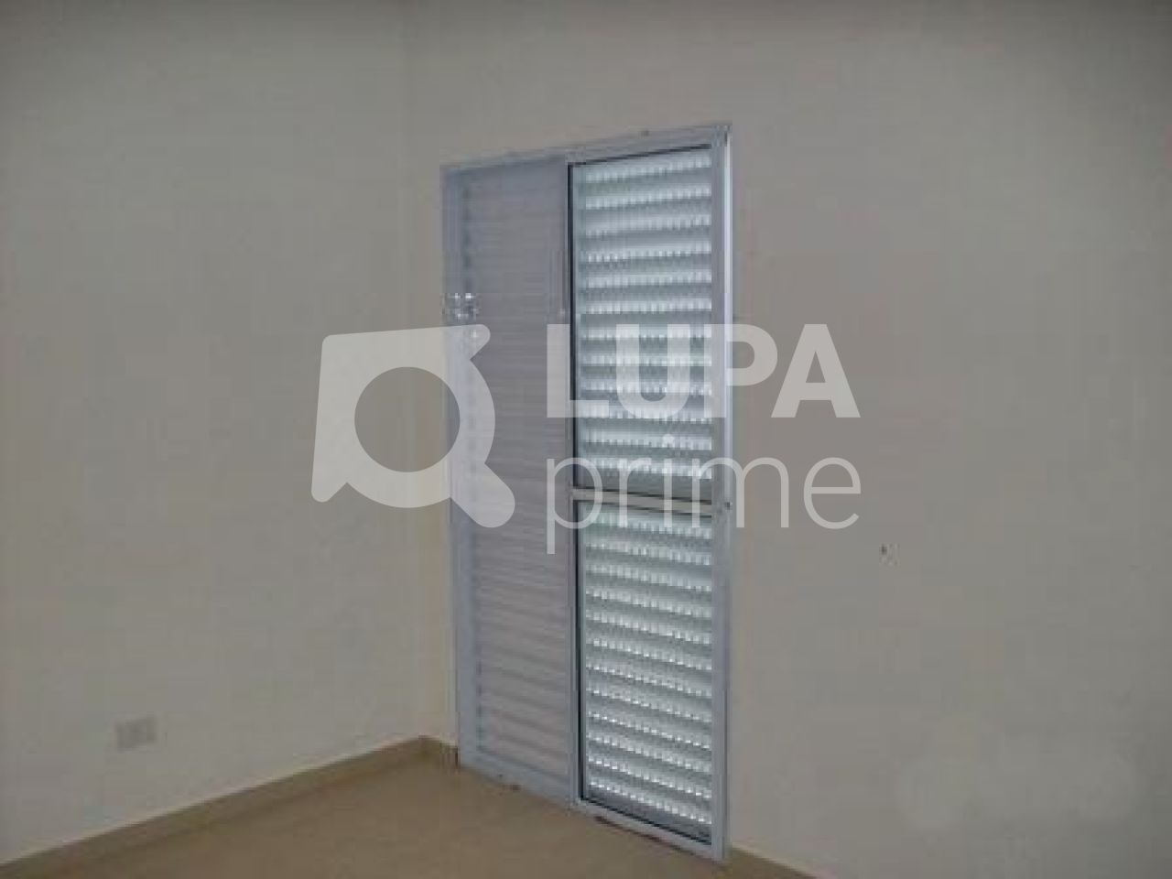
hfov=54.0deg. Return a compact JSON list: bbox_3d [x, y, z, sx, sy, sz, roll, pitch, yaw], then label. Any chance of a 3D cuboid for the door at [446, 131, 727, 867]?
[{"bbox_3d":[-0.023,0.144,3.668,1.190,2.100,0.090,4,7,43],"label":"door"}]

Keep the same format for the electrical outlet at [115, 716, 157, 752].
[{"bbox_3d":[-1.340,0.878,3.433,0.014,0.080,0.120,5,8,42],"label":"electrical outlet"}]

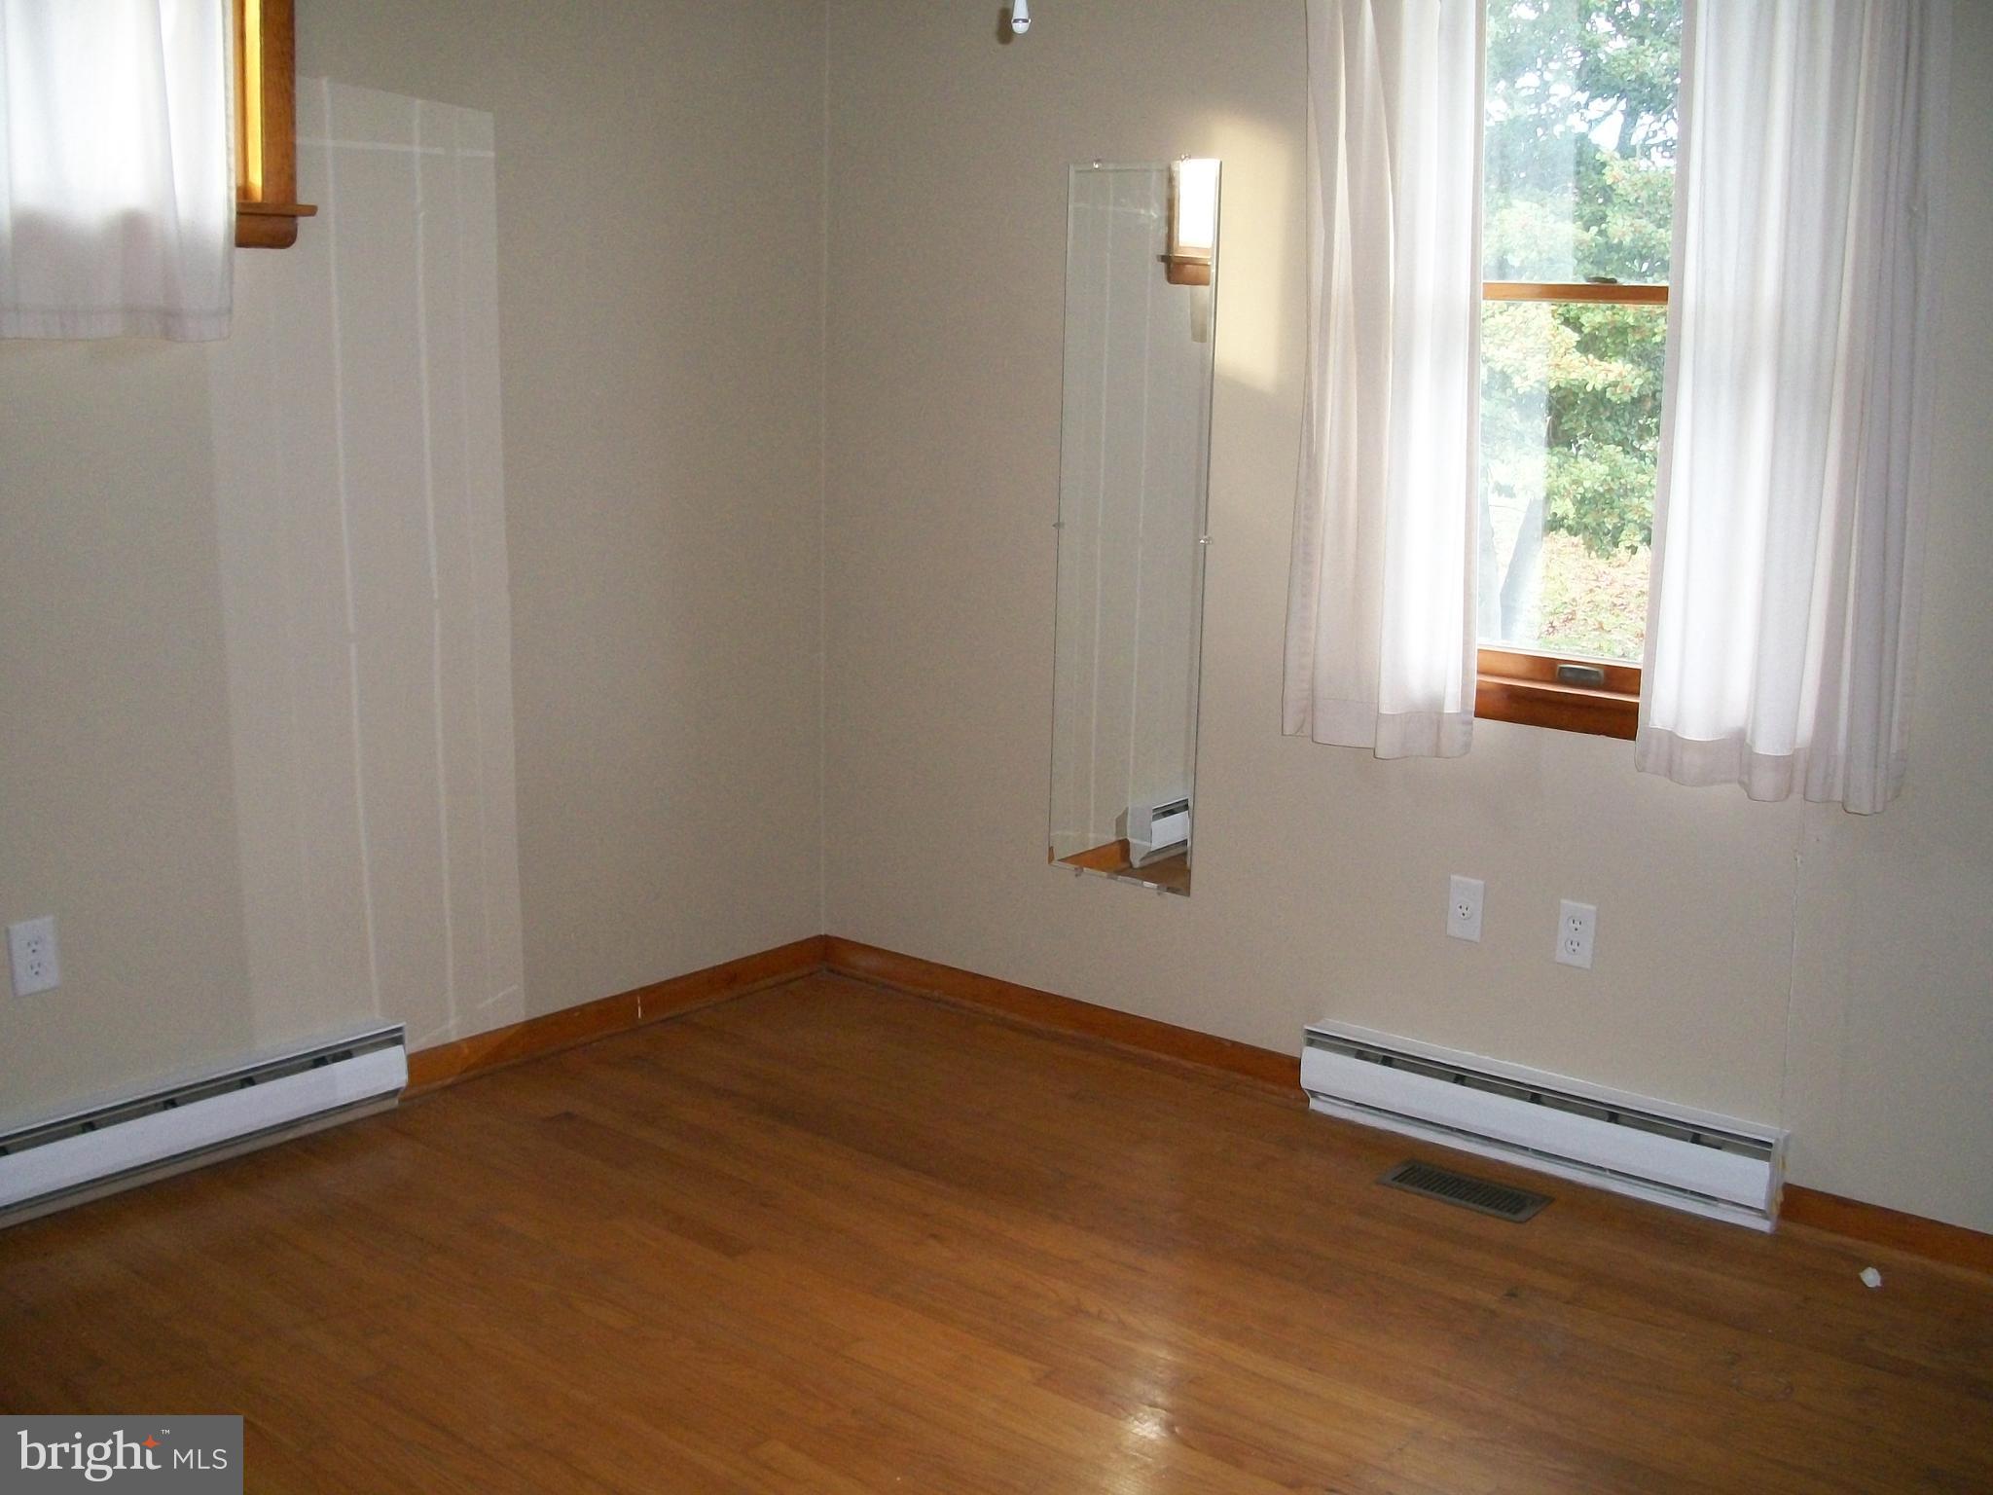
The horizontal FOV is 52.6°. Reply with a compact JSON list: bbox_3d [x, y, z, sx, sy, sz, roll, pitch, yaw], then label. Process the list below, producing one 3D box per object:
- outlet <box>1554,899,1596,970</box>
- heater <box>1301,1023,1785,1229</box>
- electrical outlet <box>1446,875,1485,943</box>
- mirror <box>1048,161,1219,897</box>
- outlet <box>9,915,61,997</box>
[{"bbox_3d":[1.050,0.341,3.656,0.070,0.115,0.009,9,13,38],"label":"outlet"},{"bbox_3d":[0.981,0.691,3.721,0.907,0.178,0.088,9,13,38],"label":"heater"},{"bbox_3d":[0.881,0.305,3.789,0.070,0.115,0.009,9,13,38],"label":"electrical outlet"},{"bbox_3d":[0.273,-0.442,4.161,0.370,1.478,0.012,9,13,38],"label":"mirror"},{"bbox_3d":[-1.605,0.351,3.368,0.009,0.122,0.076,9,13,38],"label":"outlet"}]

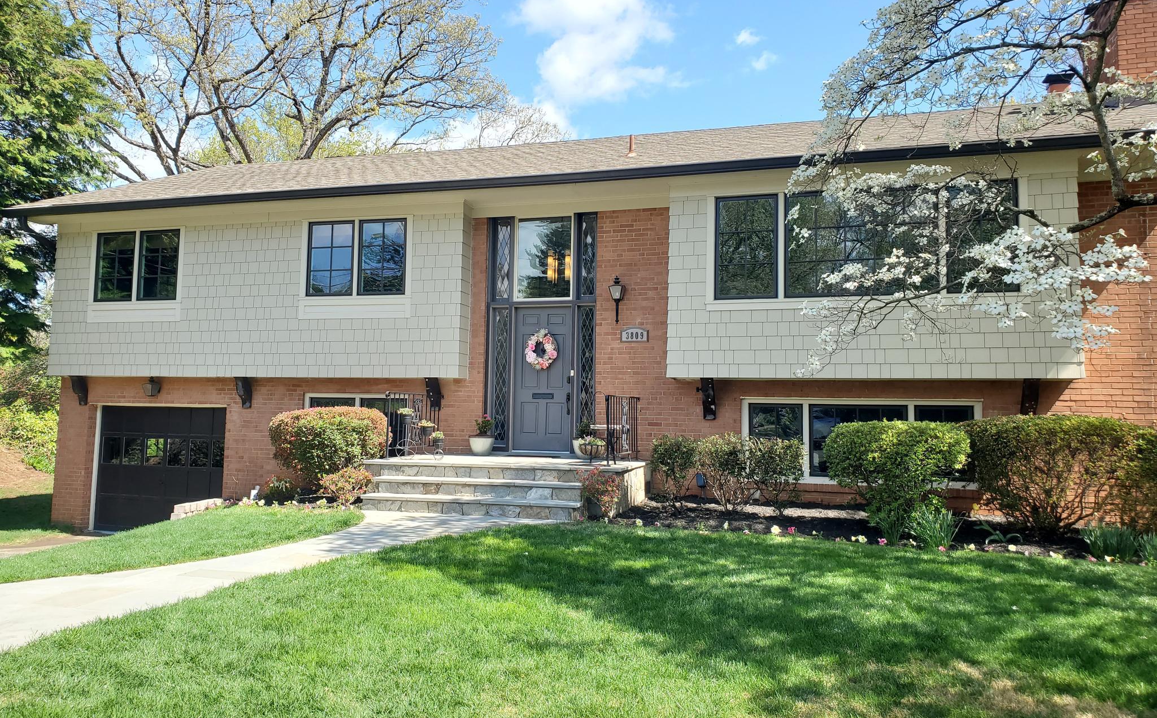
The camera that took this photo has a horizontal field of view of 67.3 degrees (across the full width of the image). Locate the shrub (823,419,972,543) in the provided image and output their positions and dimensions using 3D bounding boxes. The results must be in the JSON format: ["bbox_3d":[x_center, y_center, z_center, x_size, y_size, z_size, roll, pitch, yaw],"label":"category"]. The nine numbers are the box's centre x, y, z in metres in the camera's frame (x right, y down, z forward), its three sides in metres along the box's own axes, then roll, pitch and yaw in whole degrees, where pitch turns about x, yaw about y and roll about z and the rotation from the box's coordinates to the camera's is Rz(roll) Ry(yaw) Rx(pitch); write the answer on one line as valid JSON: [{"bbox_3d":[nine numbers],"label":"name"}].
[{"bbox_3d":[3.374,1.247,9.255,1.450,1.175,1.300,0,-5,16],"label":"shrub"}]

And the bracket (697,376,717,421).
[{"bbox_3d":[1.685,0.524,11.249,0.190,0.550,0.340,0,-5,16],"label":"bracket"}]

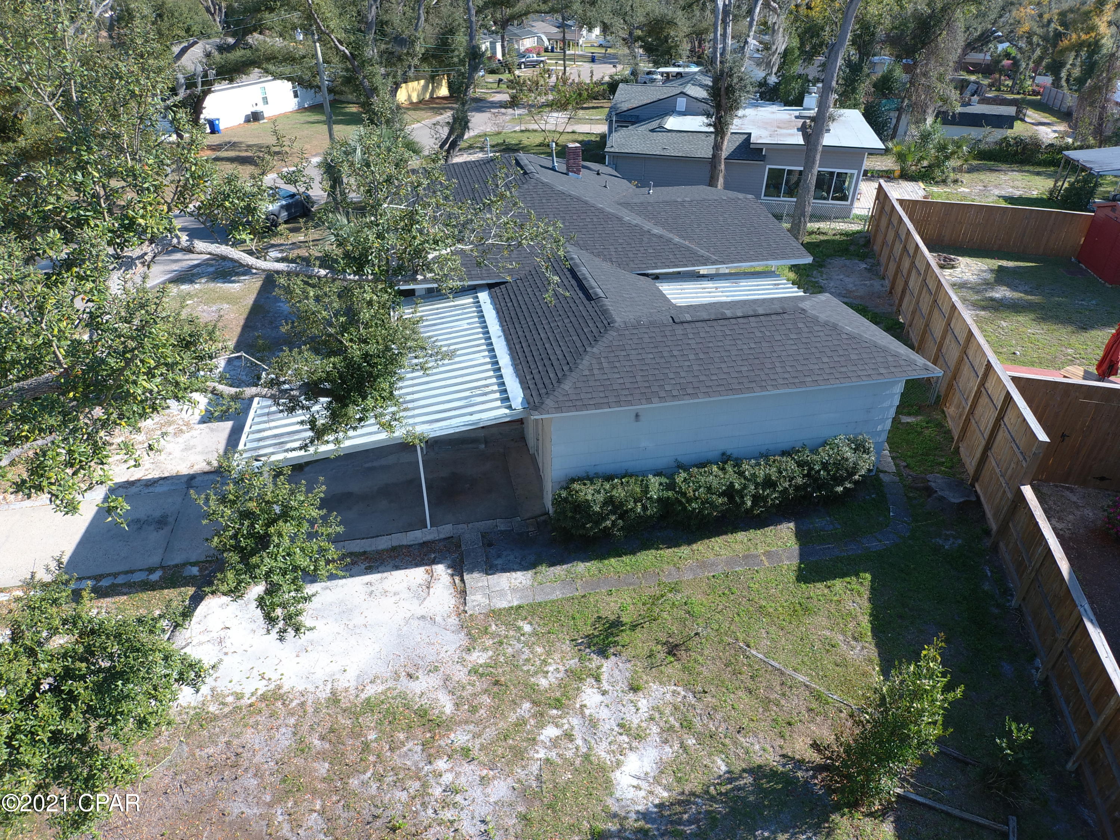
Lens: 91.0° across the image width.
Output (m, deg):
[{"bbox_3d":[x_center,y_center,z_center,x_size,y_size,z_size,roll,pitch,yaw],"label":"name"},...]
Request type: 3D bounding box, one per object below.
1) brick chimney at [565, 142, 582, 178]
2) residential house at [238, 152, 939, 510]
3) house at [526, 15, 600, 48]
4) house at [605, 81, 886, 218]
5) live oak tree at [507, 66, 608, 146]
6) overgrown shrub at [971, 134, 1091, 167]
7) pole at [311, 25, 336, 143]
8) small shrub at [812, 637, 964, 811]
[{"bbox_3d":[0.498,-10.023,21.402,0.620,1.293,0.550,-6,36,-9],"label":"brick chimney"},{"bbox_3d":[-0.286,-5.941,18.644,14.600,3.850,20.550,-6,36,-9],"label":"residential house"},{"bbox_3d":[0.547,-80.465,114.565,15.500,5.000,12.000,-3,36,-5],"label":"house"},{"bbox_3d":[10.628,-18.134,35.207,14.300,4.600,16.200,6,36,7],"label":"house"},{"bbox_3d":[-0.064,-24.271,42.833,7.600,5.500,6.800,1,36,0],"label":"live oak tree"},{"bbox_3d":[33.873,-19.532,39.852,7.426,1.900,1.900,11,37,14],"label":"overgrown shrub"},{"bbox_3d":[-17.095,-23.711,39.802,0.340,8.000,0.340,1,36,0],"label":"pole"},{"bbox_3d":[3.836,3.607,6.544,1.500,2.050,1.450,1,36,0],"label":"small shrub"}]

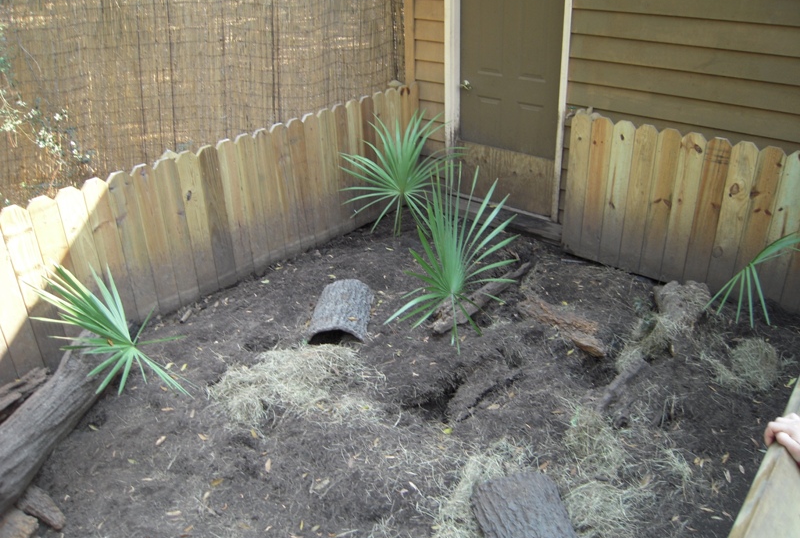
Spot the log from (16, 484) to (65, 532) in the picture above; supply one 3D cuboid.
[{"bbox_3d":[-1.536,1.029,2.773,0.256,0.075,0.090,16,34,30],"label":"log"}]

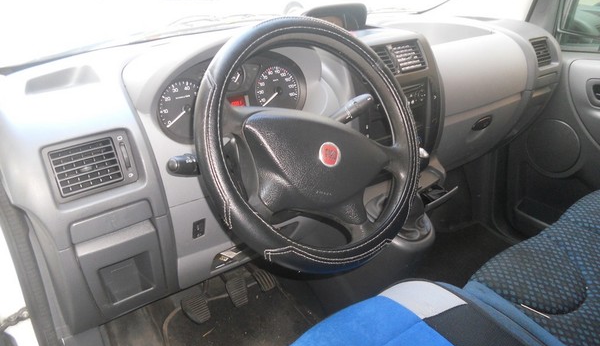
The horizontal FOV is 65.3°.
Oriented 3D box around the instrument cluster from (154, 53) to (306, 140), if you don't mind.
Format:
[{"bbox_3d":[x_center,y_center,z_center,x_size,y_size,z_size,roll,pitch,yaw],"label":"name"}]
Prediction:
[{"bbox_3d":[-0.118,-0.154,0.872,0.305,0.143,0.060,-20,12,-32],"label":"instrument cluster"}]

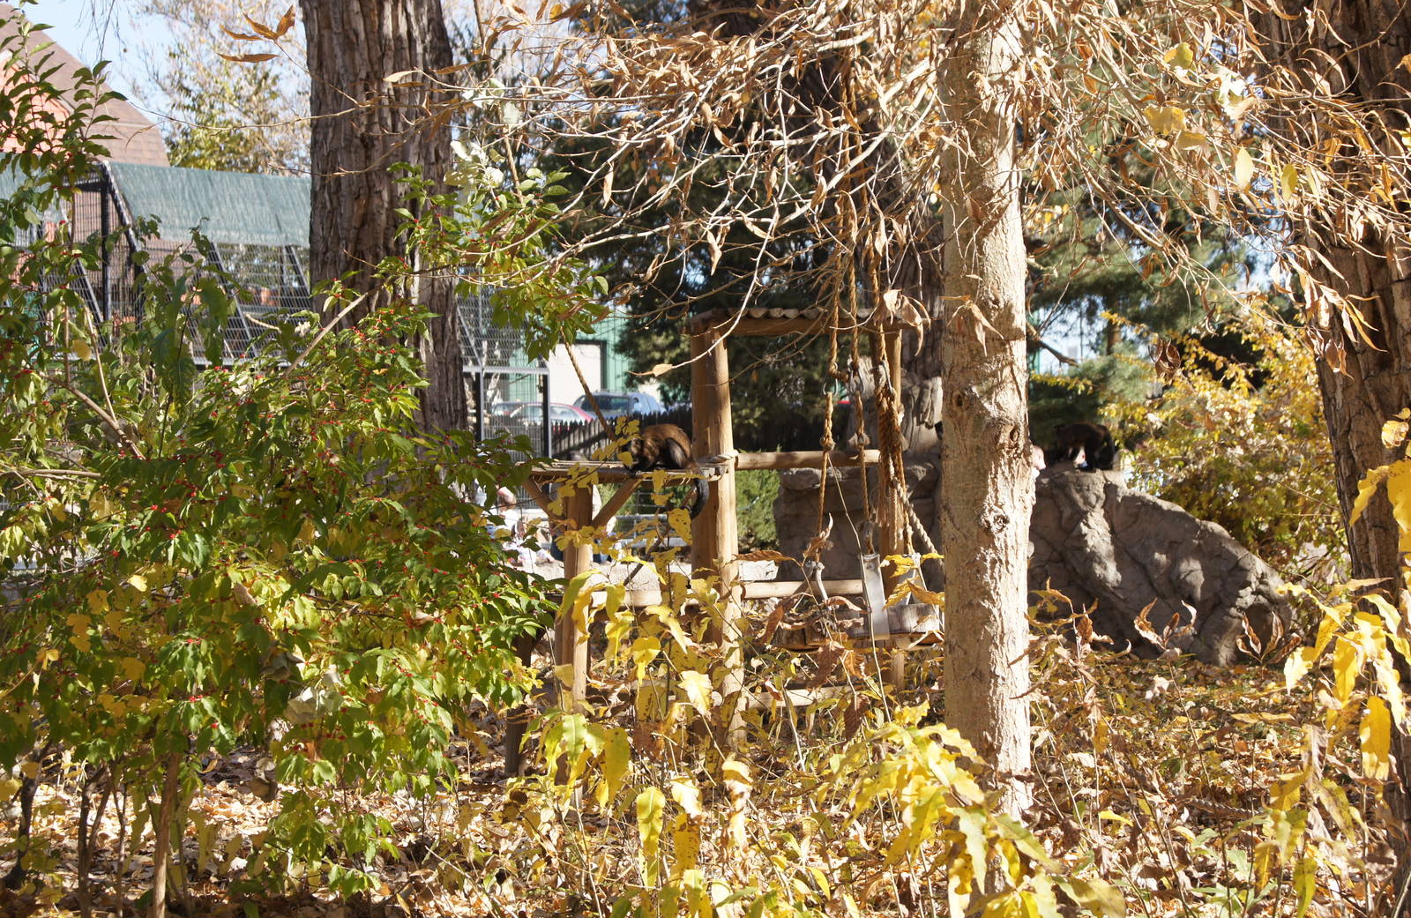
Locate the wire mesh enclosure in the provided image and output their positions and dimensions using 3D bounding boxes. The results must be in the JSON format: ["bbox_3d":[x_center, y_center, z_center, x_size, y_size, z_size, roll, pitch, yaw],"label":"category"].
[{"bbox_3d":[-6.900,-1.650,48.500,4.500,5.000,12.000,0,1,38],"label":"wire mesh enclosure"}]

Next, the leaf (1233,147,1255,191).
[{"bbox_3d":[1.592,-0.858,9.500,0.058,0.125,0.020,0,1,0],"label":"leaf"}]

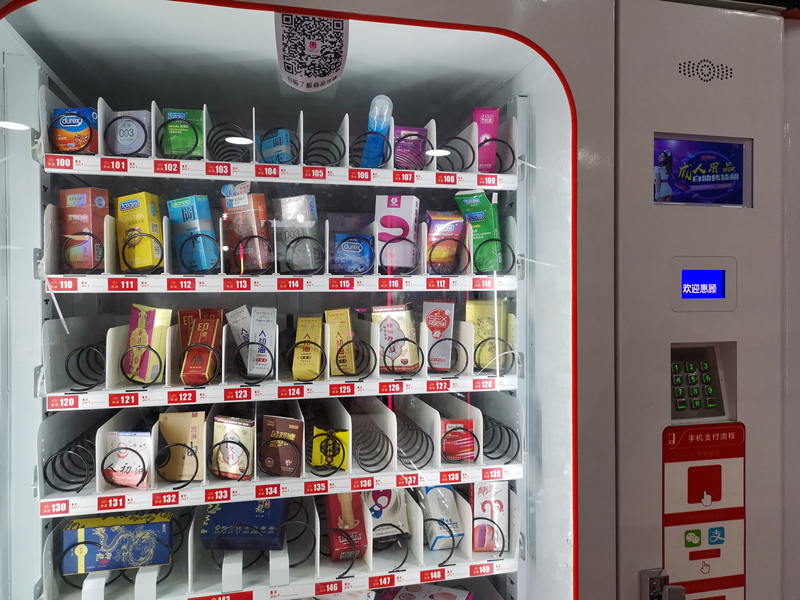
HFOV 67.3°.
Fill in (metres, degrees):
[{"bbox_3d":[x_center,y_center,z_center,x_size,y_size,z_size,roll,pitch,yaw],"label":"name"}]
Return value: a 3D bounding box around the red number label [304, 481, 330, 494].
[{"bbox_3d":[-0.129,0.291,0.930,0.036,0.018,0.004,0,1,-14],"label":"red number label"}]

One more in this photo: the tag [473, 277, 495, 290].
[{"bbox_3d":[0.139,-0.027,0.995,0.039,0.018,0.002,0,1,-14],"label":"tag"}]

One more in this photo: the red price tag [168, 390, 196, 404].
[{"bbox_3d":[-0.329,0.147,0.908,0.040,0.017,0.004,0,1,-14],"label":"red price tag"}]

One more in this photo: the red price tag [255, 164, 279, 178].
[{"bbox_3d":[-0.225,-0.219,1.023,0.040,0.020,0.002,0,1,-14],"label":"red price tag"}]

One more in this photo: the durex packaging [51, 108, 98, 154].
[{"bbox_3d":[-0.532,-0.277,0.990,0.068,0.070,0.023,2,1,13],"label":"durex packaging"}]

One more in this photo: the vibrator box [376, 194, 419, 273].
[{"bbox_3d":[-0.006,-0.120,1.073,0.069,0.124,0.042,3,0,16],"label":"vibrator box"}]

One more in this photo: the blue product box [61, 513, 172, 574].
[{"bbox_3d":[-0.468,0.407,1.007,0.160,0.072,0.047,0,-1,-14],"label":"blue product box"}]

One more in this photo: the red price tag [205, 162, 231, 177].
[{"bbox_3d":[-0.277,-0.199,0.916,0.036,0.018,0.004,0,1,-14],"label":"red price tag"}]

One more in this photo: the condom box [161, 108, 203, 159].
[{"bbox_3d":[-0.328,-0.252,0.912,0.054,0.068,0.021,0,5,-10],"label":"condom box"}]

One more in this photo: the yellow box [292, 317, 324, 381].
[{"bbox_3d":[-0.166,0.089,1.096,0.044,0.117,0.035,1,-41,-4],"label":"yellow box"}]

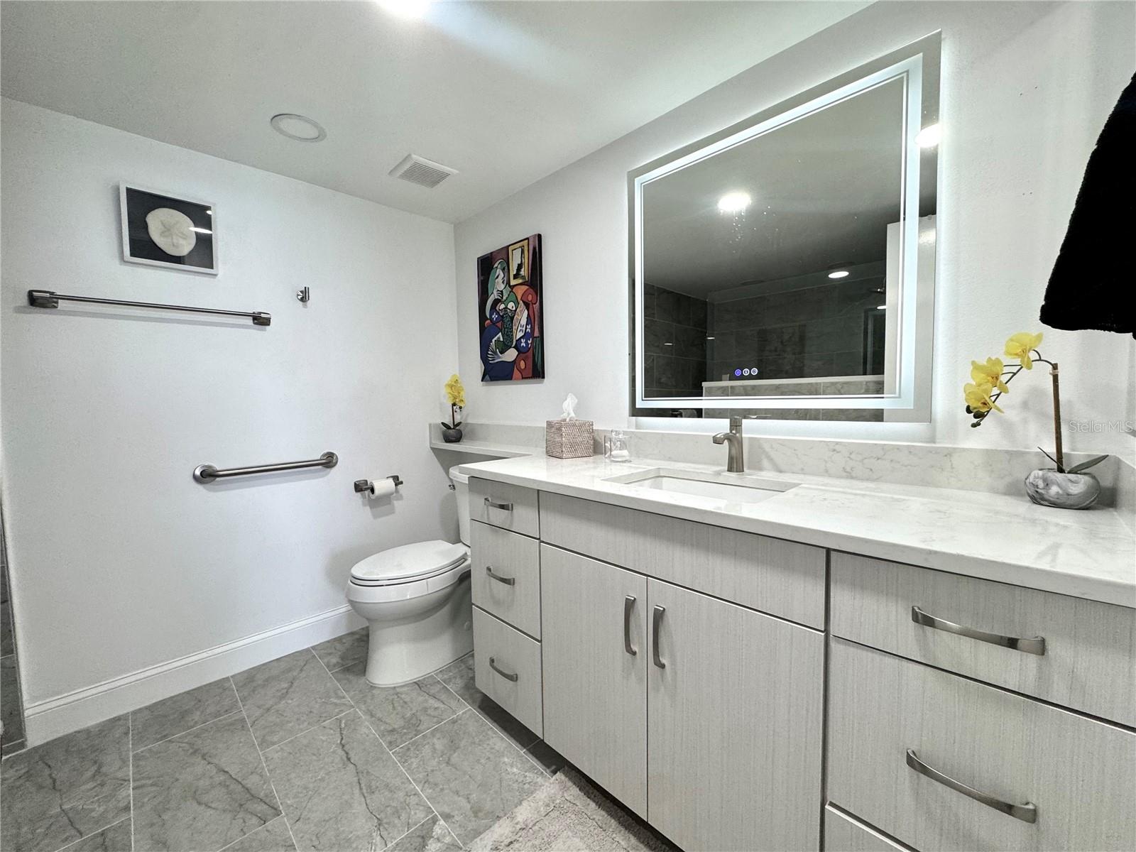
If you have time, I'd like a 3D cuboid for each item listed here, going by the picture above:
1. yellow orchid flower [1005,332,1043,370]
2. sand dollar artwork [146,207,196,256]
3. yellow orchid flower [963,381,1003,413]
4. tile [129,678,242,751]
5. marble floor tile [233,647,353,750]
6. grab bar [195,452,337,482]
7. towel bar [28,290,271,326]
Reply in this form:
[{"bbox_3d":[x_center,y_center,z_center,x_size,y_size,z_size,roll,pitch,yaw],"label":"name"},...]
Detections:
[{"bbox_3d":[0.931,-0.154,0.938,0.042,0.075,0.068,-3,4,-31],"label":"yellow orchid flower"},{"bbox_3d":[-1.517,-0.740,1.760,0.143,0.166,0.018,-5,5,-44],"label":"sand dollar artwork"},{"bbox_3d":[0.862,-0.059,0.955,0.066,0.066,0.045,-1,4,9],"label":"yellow orchid flower"},{"bbox_3d":[-1.450,1.080,1.746,0.306,0.010,0.322,-5,5,-44],"label":"tile"},{"bbox_3d":[-1.110,1.061,1.826,0.306,0.010,0.600,-5,5,-44],"label":"marble floor tile"},{"bbox_3d":[-1.280,0.181,2.004,0.532,0.080,0.076,-5,5,-44],"label":"grab bar"},{"bbox_3d":[-1.523,-0.437,1.738,0.672,0.056,0.076,-5,5,-44],"label":"towel bar"}]

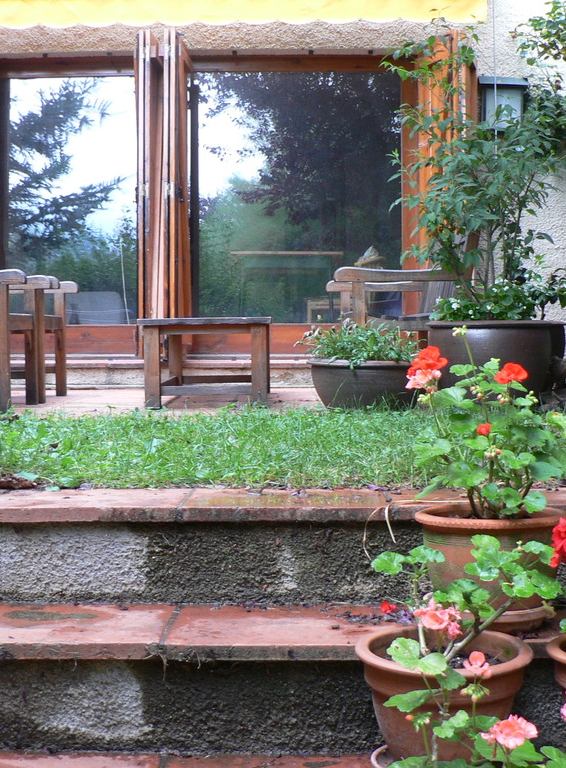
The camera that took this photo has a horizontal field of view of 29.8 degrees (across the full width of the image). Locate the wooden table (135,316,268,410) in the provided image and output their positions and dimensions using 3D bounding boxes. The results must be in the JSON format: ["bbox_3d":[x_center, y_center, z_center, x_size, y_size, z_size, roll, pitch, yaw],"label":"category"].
[{"bbox_3d":[-0.360,-0.124,5.550,0.630,0.430,1.100,0,2,0],"label":"wooden table"}]

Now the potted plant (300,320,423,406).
[{"bbox_3d":[0.334,-0.076,4.650,0.540,0.420,0.500,0,2,0],"label":"potted plant"}]

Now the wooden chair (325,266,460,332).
[{"bbox_3d":[0.570,-0.345,5.450,0.660,0.880,1.170,0,2,0],"label":"wooden chair"}]

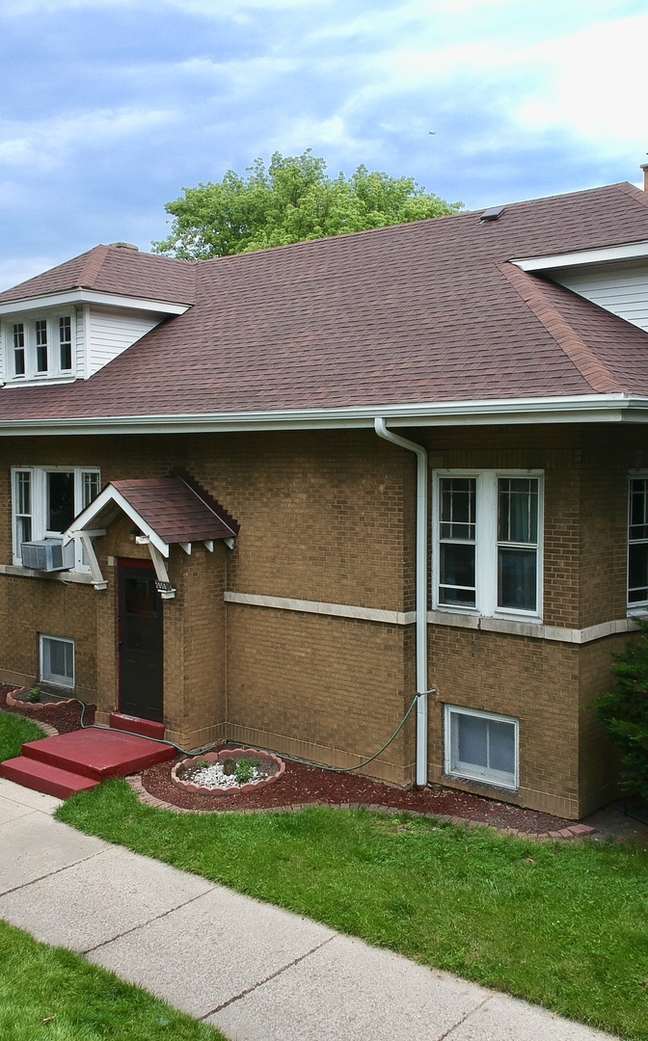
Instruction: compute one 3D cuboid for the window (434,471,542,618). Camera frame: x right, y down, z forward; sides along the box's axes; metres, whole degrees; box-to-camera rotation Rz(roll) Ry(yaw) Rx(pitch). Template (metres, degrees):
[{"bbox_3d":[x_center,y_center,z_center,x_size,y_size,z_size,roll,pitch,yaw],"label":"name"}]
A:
[{"bbox_3d":[1.837,0.262,11.380,1.440,1.680,0.120,3,5,40],"label":"window"}]

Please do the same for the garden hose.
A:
[{"bbox_3d":[-1.841,2.524,13.910,7.008,1.145,1.234,3,5,40],"label":"garden hose"}]

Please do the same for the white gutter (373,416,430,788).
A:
[{"bbox_3d":[0.906,1.024,11.535,0.110,4.370,0.960,3,5,40],"label":"white gutter"}]

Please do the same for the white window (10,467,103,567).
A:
[{"bbox_3d":[-4.335,-0.030,16.397,2.416,1.690,0.140,3,5,39],"label":"white window"}]

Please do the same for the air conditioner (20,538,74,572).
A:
[{"bbox_3d":[-4.484,0.574,16.309,0.671,0.414,0.553,3,5,40],"label":"air conditioner"}]

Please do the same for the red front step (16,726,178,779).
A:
[{"bbox_3d":[-3.012,3.148,13.607,1.710,0.175,1.360,3,5,40],"label":"red front step"}]

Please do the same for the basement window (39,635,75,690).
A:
[{"bbox_3d":[-4.373,2.322,16.465,0.940,0.790,0.110,3,5,40],"label":"basement window"}]

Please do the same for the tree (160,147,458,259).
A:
[{"bbox_3d":[-0.490,-6.194,37.800,12.000,15.600,12.000,3,5,40],"label":"tree"}]

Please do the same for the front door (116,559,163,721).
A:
[{"bbox_3d":[-2.543,1.748,14.164,0.967,2.132,0.090,3,5,40],"label":"front door"}]

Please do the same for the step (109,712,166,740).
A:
[{"bbox_3d":[-2.610,2.921,14.226,1.194,0.217,0.168,3,5,40],"label":"step"}]

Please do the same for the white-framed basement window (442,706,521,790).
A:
[{"bbox_3d":[1.888,2.644,11.757,1.030,0.850,0.120,3,6,40],"label":"white-framed basement window"}]

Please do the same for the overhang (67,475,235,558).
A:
[{"bbox_3d":[-2.470,-0.084,14.046,2.250,0.967,1.263,3,5,40],"label":"overhang"}]

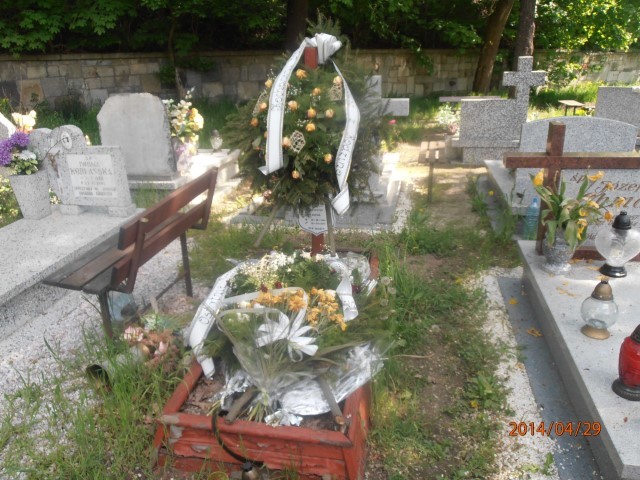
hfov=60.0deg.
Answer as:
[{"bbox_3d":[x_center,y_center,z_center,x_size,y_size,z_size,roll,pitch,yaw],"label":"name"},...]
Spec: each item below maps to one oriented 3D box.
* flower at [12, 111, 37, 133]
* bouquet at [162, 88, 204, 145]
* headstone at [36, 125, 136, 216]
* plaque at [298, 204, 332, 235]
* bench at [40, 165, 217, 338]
[{"bbox_3d":[-3.037,-1.213,5.700,0.230,0.230,0.200,-1,19,0],"label":"flower"},{"bbox_3d":[-1.536,-1.390,6.243,0.450,0.600,0.340,2,19,8],"label":"bouquet"},{"bbox_3d":[-1.844,-0.590,4.543,0.760,0.720,0.280,2,19,8],"label":"headstone"},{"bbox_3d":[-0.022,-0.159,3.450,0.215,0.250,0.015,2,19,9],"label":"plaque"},{"bbox_3d":[-0.902,0.126,3.003,0.489,0.796,1.138,2,19,10],"label":"bench"}]

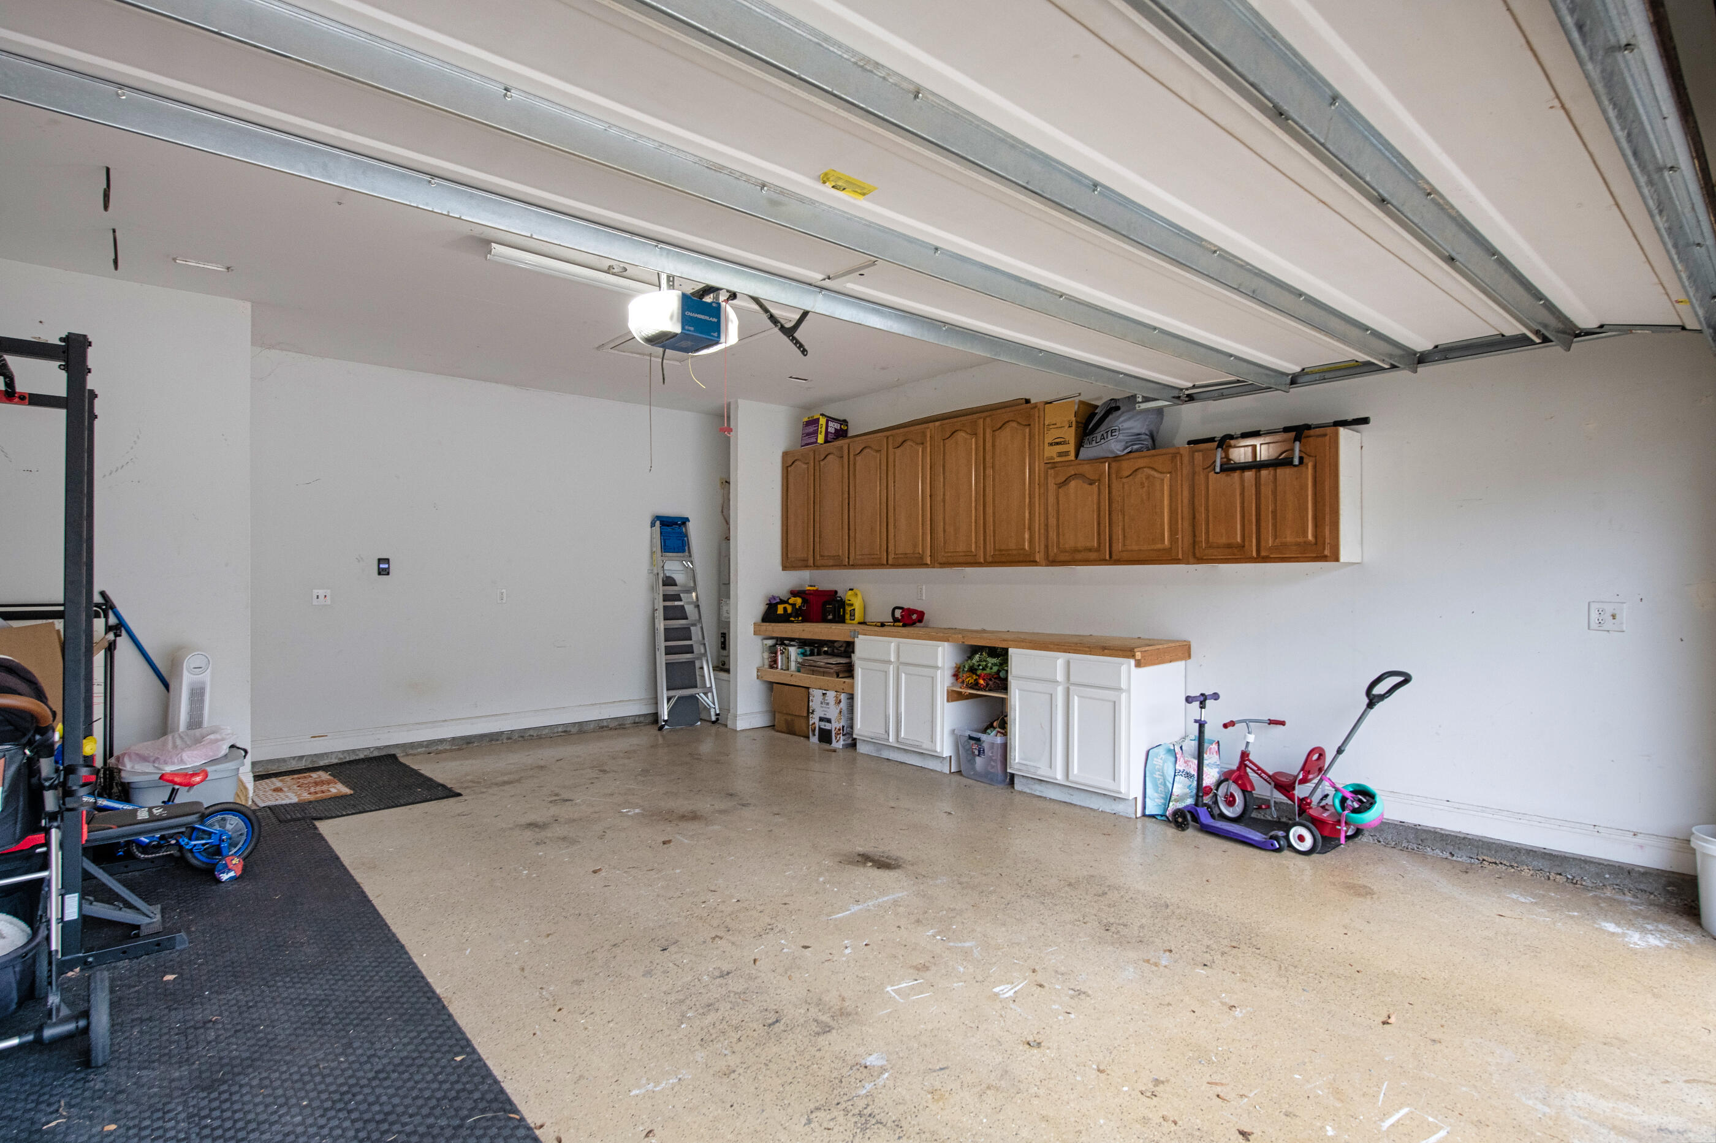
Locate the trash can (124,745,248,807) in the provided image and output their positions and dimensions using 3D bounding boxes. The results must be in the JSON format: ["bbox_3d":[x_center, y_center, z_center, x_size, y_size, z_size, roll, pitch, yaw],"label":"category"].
[{"bbox_3d":[-3.346,1.095,4.242,0.480,0.335,0.400,0,-1,-42],"label":"trash can"}]

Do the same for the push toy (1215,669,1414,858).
[{"bbox_3d":[2.261,0.913,4.349,0.480,0.890,1.000,0,-1,-32],"label":"push toy"}]

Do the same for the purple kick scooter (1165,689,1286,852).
[{"bbox_3d":[1.828,0.953,4.153,0.290,0.675,0.575,0,-1,-30],"label":"purple kick scooter"}]

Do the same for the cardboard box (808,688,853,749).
[{"bbox_3d":[-0.108,1.098,6.564,0.350,0.415,0.352,0,-1,-42],"label":"cardboard box"}]

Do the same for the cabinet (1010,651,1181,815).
[{"bbox_3d":[1.446,0.926,5.213,0.620,0.878,0.840,0,-1,-42],"label":"cabinet"}]

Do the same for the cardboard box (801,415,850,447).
[{"bbox_3d":[-0.267,-1.124,6.986,0.297,0.232,0.220,0,-1,-42],"label":"cardboard box"}]

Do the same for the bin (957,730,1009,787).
[{"bbox_3d":[0.972,1.214,5.731,0.520,0.310,0.410,0,-1,-42],"label":"bin"}]

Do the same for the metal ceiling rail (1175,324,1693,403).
[{"bbox_3d":[2.410,-0.931,3.806,0.075,0.085,2.050,0,-1,-42],"label":"metal ceiling rail"}]

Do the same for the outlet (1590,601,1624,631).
[{"bbox_3d":[3.100,0.188,3.551,0.008,0.117,0.116,1,-1,-40],"label":"outlet"}]

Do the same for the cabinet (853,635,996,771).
[{"bbox_3d":[0.470,0.867,5.969,0.590,0.868,0.868,0,-1,-42],"label":"cabinet"}]

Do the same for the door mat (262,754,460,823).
[{"bbox_3d":[-3.269,1.360,5.503,0.915,0.016,1.537,0,-1,-42],"label":"door mat"}]

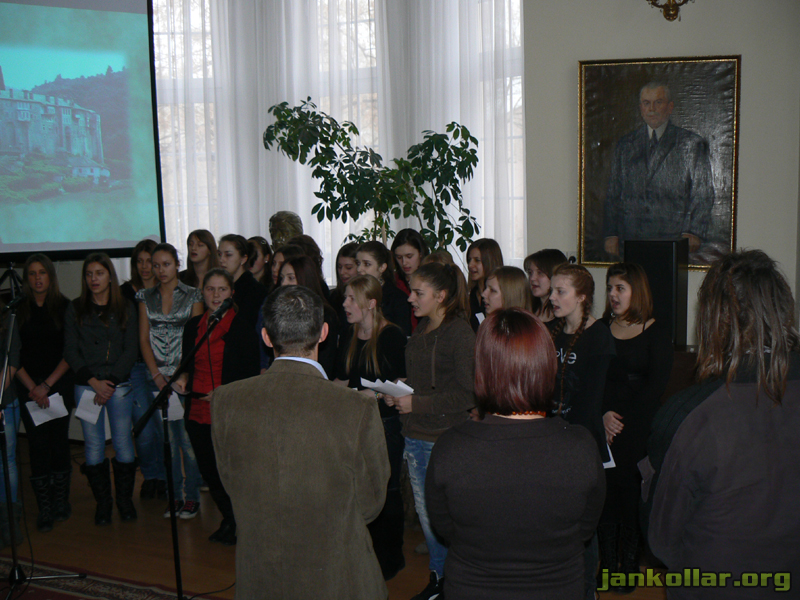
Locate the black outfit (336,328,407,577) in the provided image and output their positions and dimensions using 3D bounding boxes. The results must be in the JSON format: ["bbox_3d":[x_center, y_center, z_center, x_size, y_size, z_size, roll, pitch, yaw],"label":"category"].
[{"bbox_3d":[-0.137,0.789,4.287,0.380,1.290,0.460,-6,8,-31],"label":"black outfit"}]

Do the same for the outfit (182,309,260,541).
[{"bbox_3d":[-1.005,0.742,4.756,0.470,1.310,0.380,2,8,25],"label":"outfit"}]

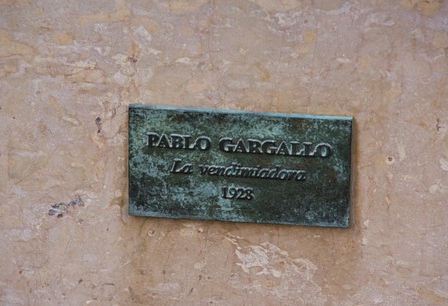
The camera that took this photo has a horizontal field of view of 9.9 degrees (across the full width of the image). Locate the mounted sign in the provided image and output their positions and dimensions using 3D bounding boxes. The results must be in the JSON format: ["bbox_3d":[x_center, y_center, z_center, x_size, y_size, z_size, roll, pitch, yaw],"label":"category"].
[{"bbox_3d":[0.021,0.017,3.292,0.285,0.146,0.012,3,21,7],"label":"mounted sign"}]

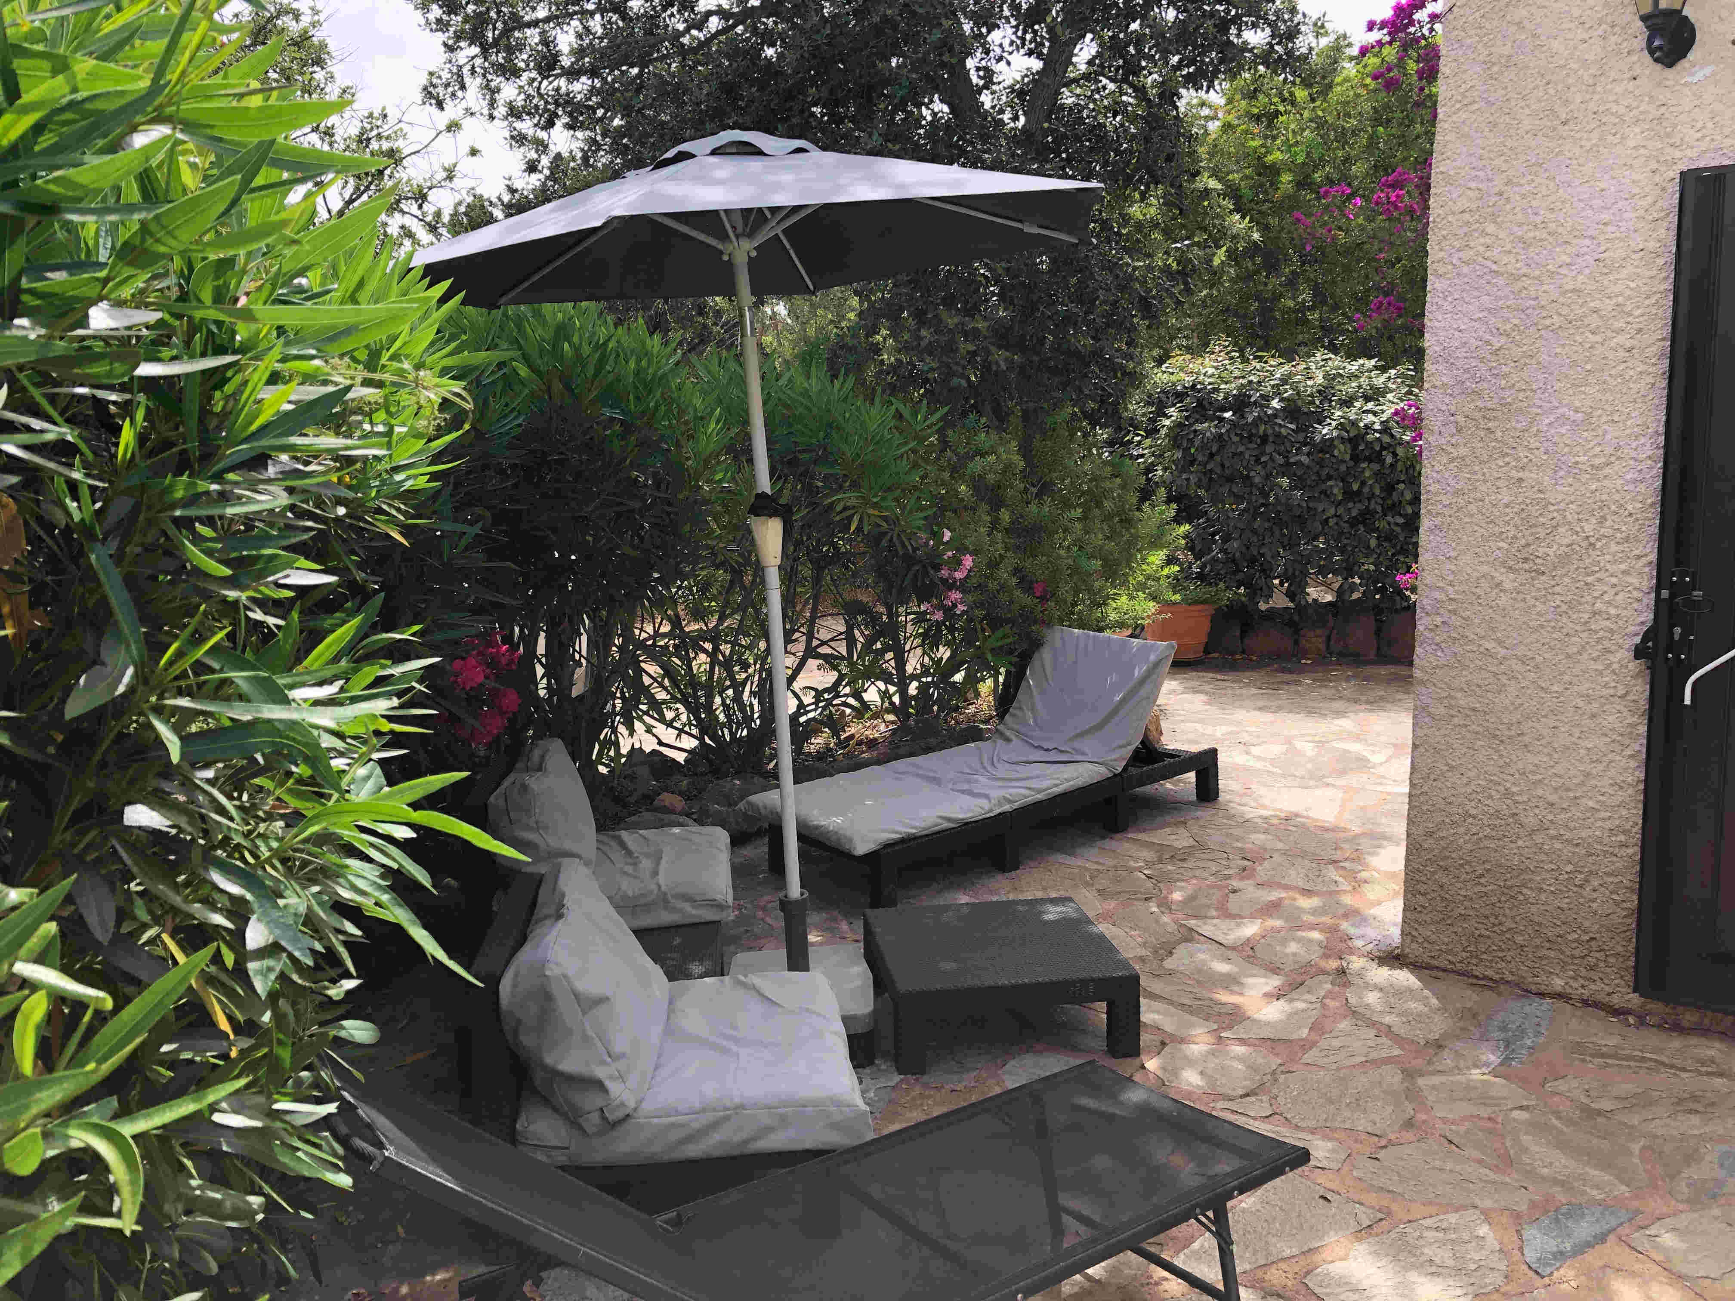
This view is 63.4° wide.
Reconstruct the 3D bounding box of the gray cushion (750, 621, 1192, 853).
[{"bbox_3d":[0.387,0.290,5.279,1.730,0.550,0.650,-9,11,-43],"label":"gray cushion"}]

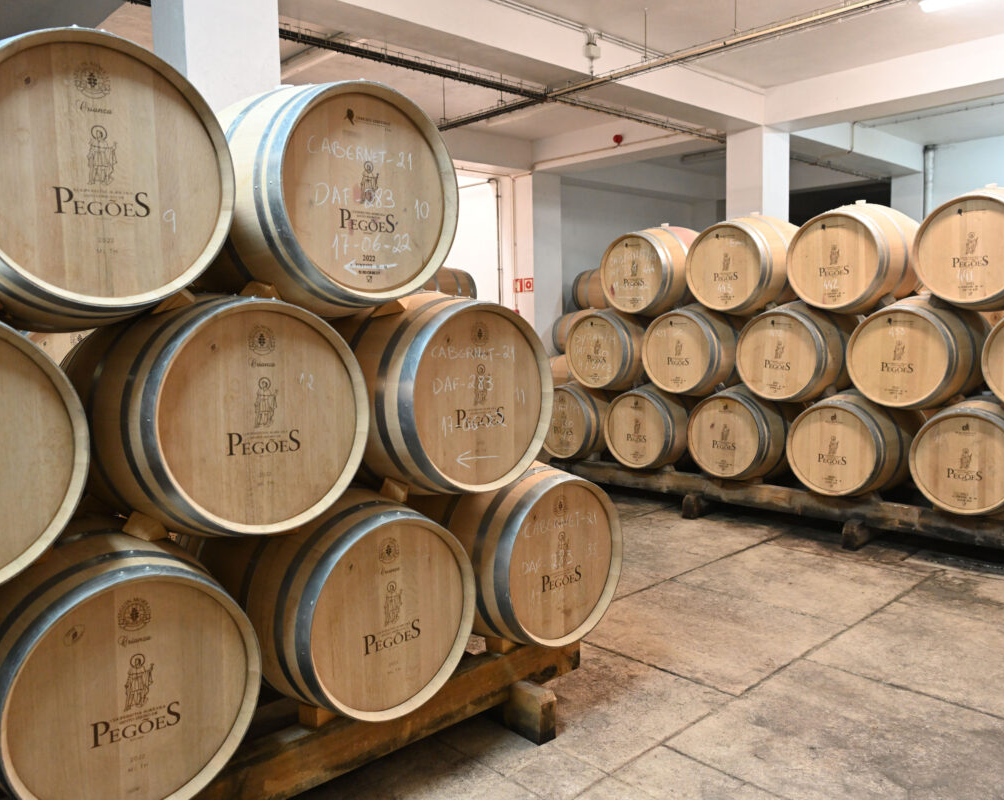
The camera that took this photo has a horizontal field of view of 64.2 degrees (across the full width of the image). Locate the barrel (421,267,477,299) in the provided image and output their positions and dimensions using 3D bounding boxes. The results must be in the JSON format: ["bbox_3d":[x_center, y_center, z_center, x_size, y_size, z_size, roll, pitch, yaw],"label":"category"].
[{"bbox_3d":[-0.867,-1.346,10.200,0.950,0.690,0.690,-7,8,-43],"label":"barrel"}]

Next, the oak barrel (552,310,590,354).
[{"bbox_3d":[1.207,-0.876,10.800,0.690,0.690,0.950,-7,8,-43],"label":"oak barrel"}]

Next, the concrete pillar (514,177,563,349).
[{"bbox_3d":[0.528,-1.514,11.840,0.590,3.500,0.410,-7,8,-43],"label":"concrete pillar"}]

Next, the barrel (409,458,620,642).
[{"bbox_3d":[-0.083,0.548,3.160,0.690,0.690,0.950,-7,8,-42],"label":"barrel"}]

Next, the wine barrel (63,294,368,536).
[{"bbox_3d":[-0.904,0.037,2.375,0.690,0.690,0.950,-7,6,-43],"label":"wine barrel"}]

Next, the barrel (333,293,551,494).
[{"bbox_3d":[-0.367,-0.031,2.815,0.690,0.690,0.950,-7,8,-43],"label":"barrel"}]

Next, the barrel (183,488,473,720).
[{"bbox_3d":[-0.617,0.614,2.668,0.690,0.690,0.950,-7,7,-42],"label":"barrel"}]

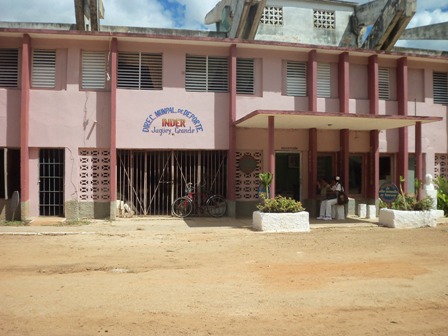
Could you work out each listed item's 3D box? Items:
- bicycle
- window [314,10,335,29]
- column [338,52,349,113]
[{"bbox_3d":[-0.807,1.059,14.398,1.814,1.153,0.560,0,0,-11],"label":"bicycle"},{"bbox_3d":[4.654,-6.836,20.303,1.050,0.867,0.150,0,-1,-11],"label":"window"},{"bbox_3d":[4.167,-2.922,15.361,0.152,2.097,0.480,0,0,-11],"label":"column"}]

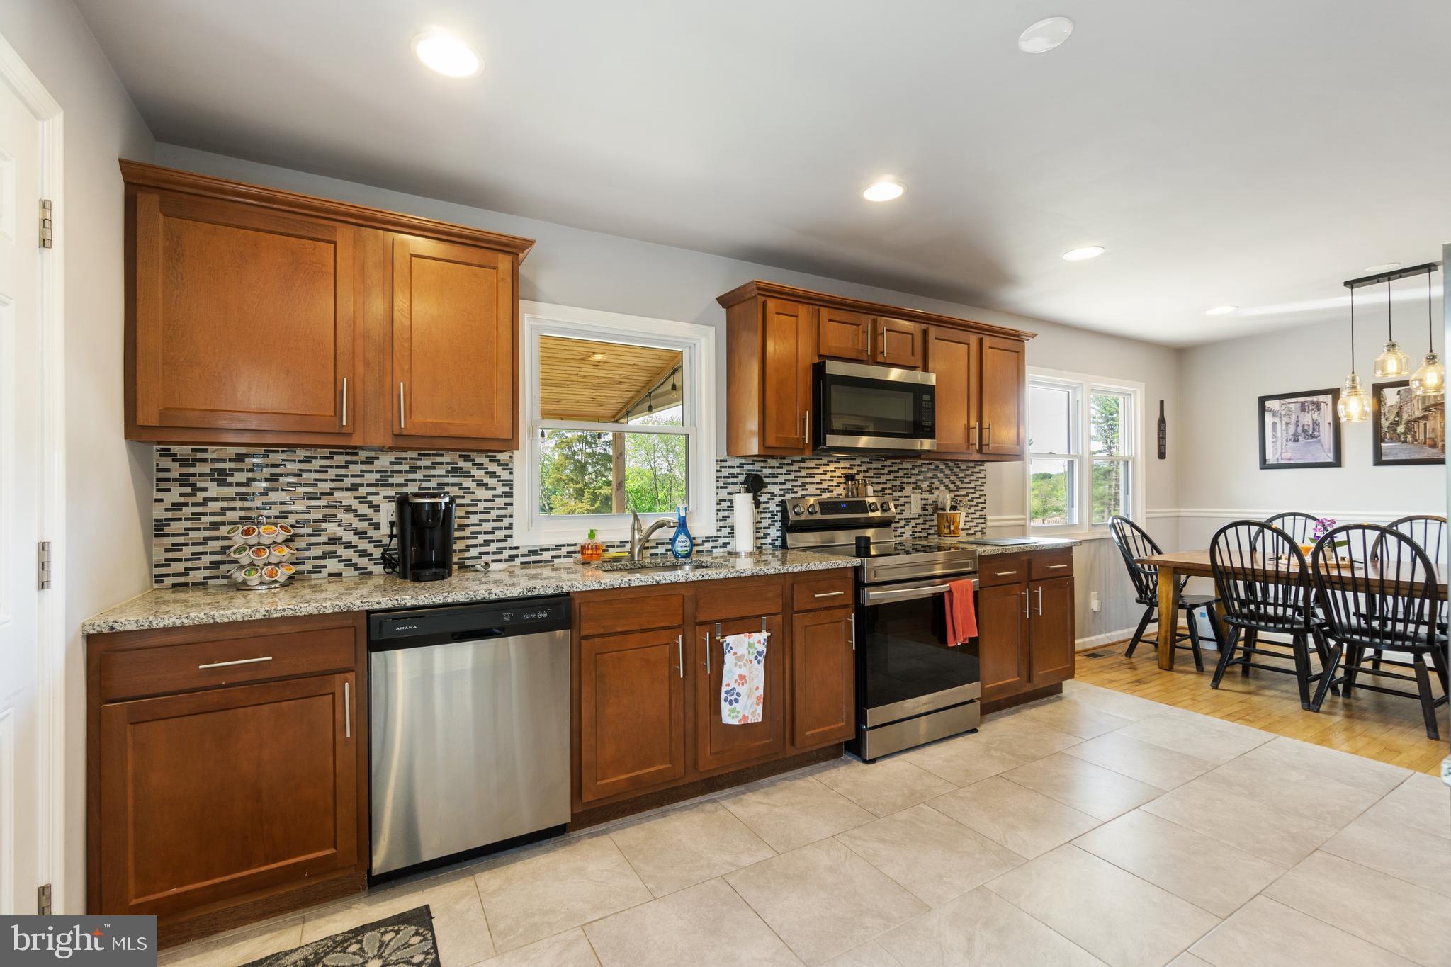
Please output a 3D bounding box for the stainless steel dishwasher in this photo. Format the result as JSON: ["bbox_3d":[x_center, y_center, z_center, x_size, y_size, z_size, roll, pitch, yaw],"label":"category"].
[{"bbox_3d":[-0.937,0.813,2.195,0.603,0.836,0.600,0,-1,-29],"label":"stainless steel dishwasher"}]

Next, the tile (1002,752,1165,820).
[{"bbox_3d":[1.472,1.253,2.512,0.446,0.010,0.446,0,-1,-29],"label":"tile"}]

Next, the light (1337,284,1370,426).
[{"bbox_3d":[3.828,-0.787,3.668,0.140,0.826,0.140,0,-1,-29],"label":"light"}]

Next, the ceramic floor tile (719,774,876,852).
[{"bbox_3d":[0.267,1.263,2.349,0.450,0.012,0.440,0,-1,-30],"label":"ceramic floor tile"}]

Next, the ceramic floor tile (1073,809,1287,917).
[{"bbox_3d":[1.518,1.265,2.044,0.456,0.012,0.452,0,-1,-30],"label":"ceramic floor tile"}]

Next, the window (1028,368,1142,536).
[{"bbox_3d":[2.882,-0.214,4.800,1.640,1.285,0.100,0,-1,-30],"label":"window"}]

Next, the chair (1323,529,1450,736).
[{"bbox_3d":[3.512,0.736,3.246,0.640,1.035,0.475,0,-1,-30],"label":"chair"}]

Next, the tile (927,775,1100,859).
[{"bbox_3d":[1.086,1.258,2.305,0.451,0.012,0.446,0,-1,-30],"label":"tile"}]

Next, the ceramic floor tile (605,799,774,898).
[{"bbox_3d":[-0.120,1.279,2.144,0.456,0.012,0.452,0,-1,-30],"label":"ceramic floor tile"}]

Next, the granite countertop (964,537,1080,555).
[{"bbox_3d":[1.548,0.375,3.653,0.940,0.035,0.650,0,-1,-30],"label":"granite countertop"}]

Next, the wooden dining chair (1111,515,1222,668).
[{"bbox_3d":[3.230,0.756,4.437,0.570,1.010,0.620,0,-1,-30],"label":"wooden dining chair"}]

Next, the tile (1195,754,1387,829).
[{"bbox_3d":[2.291,1.242,2.456,0.470,0.010,0.446,0,-1,-29],"label":"tile"}]

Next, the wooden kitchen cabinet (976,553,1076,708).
[{"bbox_3d":[1.516,0.813,3.587,0.920,0.857,0.609,0,-1,-29],"label":"wooden kitchen cabinet"}]

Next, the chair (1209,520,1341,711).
[{"bbox_3d":[3.272,0.737,3.633,0.580,1.030,0.470,0,-1,-30],"label":"chair"}]

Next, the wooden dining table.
[{"bbox_3d":[3.753,0.874,3.617,1.120,0.750,1.780,0,-1,-30],"label":"wooden dining table"}]

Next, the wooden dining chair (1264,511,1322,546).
[{"bbox_3d":[4.064,0.755,4.404,0.600,1.060,0.480,0,-1,-30],"label":"wooden dining chair"}]

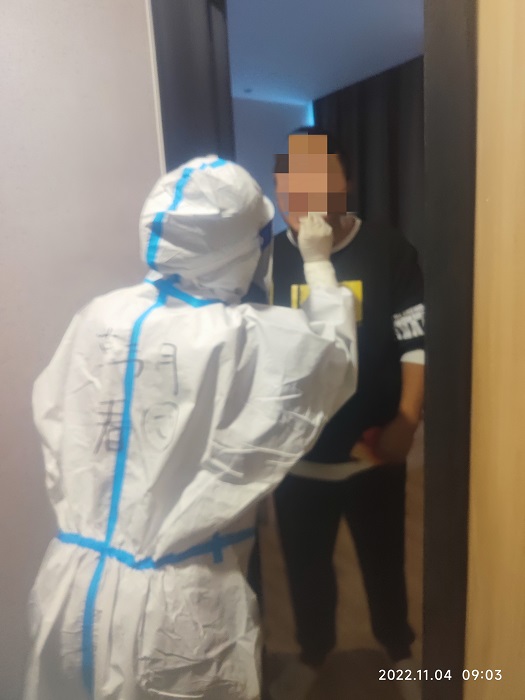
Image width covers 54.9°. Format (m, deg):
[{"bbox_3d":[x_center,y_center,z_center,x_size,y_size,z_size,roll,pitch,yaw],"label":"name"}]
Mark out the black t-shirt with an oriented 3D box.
[{"bbox_3d":[0.194,-0.015,1.360,0.500,0.660,0.280,-1,11,12],"label":"black t-shirt"}]

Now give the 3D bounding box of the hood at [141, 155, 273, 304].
[{"bbox_3d":[-0.111,-0.243,1.020,0.265,0.285,0.240,-13,14,-40],"label":"hood"}]

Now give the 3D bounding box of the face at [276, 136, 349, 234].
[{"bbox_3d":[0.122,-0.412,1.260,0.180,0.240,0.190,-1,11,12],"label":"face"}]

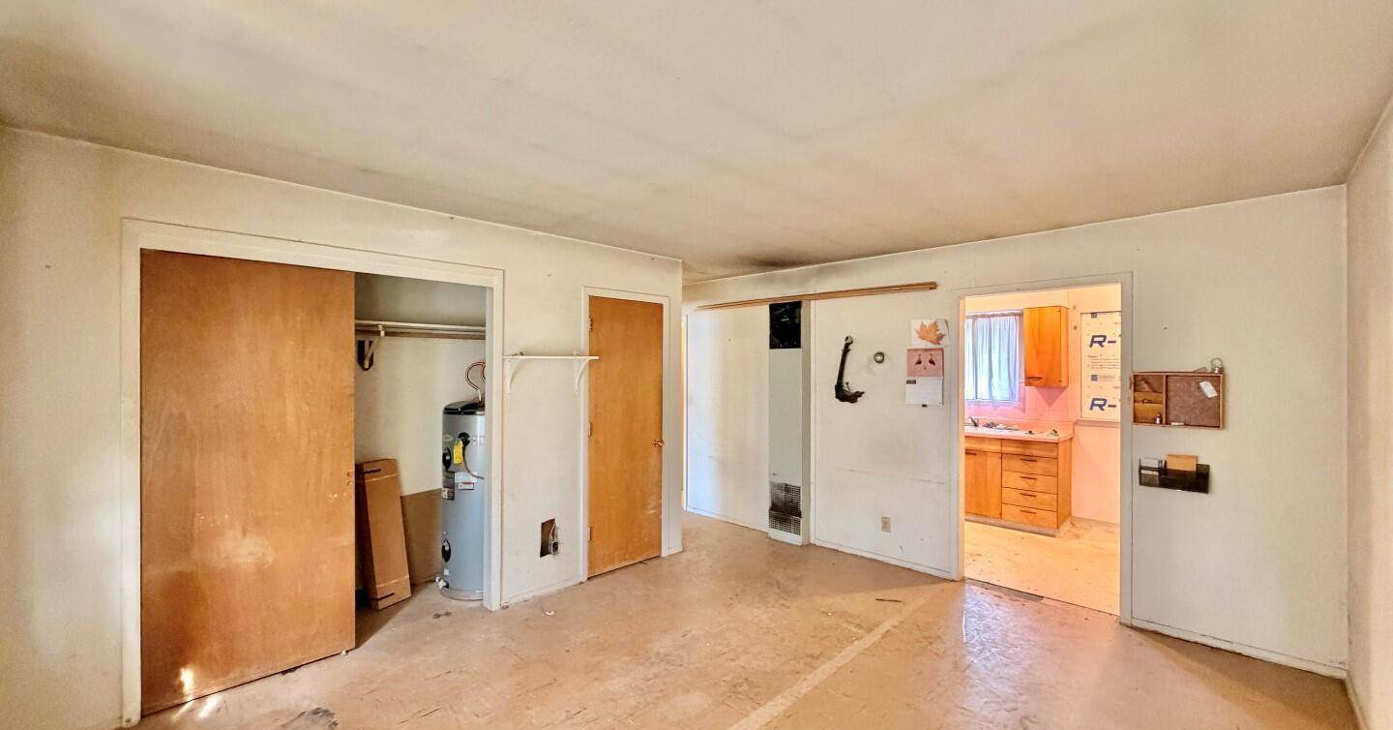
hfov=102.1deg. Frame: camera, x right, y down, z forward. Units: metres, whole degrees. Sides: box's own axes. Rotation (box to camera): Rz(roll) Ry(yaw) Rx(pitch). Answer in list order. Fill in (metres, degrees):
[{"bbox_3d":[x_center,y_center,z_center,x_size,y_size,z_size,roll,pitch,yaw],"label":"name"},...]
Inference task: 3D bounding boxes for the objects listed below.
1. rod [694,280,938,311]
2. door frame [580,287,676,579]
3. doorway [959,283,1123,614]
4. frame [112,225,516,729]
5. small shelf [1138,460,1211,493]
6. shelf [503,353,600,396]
[{"bbox_3d":[0.879,-0.583,5.017,2.470,0.056,0.062,0,0,44],"label":"rod"},{"bbox_3d":[-0.520,0.497,4.366,0.120,2.105,0.880,0,0,44],"label":"door frame"},{"bbox_3d":[2.275,0.523,3.787,0.960,2.060,0.120,0,0,44],"label":"doorway"},{"bbox_3d":[-1.869,0.475,3.026,0.115,2.140,1.688,0,0,44],"label":"frame"},{"bbox_3d":[2.730,0.628,3.227,0.305,0.165,0.091,0,0,44],"label":"small shelf"},{"bbox_3d":[-0.957,0.072,3.758,0.200,0.262,0.603,0,0,44],"label":"shelf"}]

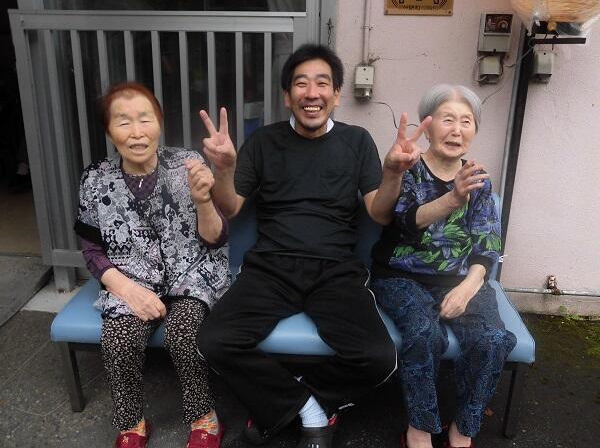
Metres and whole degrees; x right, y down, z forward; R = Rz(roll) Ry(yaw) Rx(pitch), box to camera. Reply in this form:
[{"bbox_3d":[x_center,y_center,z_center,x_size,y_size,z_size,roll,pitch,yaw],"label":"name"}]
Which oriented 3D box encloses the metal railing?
[{"bbox_3d":[-0.593,-0.324,2.449,1.220,1.142,0.069,2,19,3],"label":"metal railing"}]

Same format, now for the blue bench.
[{"bbox_3d":[-0.022,0.288,1.971,1.510,0.733,0.554,2,19,3],"label":"blue bench"}]

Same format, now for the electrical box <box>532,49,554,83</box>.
[{"bbox_3d":[0.994,-0.641,2.265,0.069,0.129,0.061,2,19,3],"label":"electrical box"}]

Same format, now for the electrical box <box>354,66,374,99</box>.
[{"bbox_3d":[0.270,-0.596,2.329,0.074,0.130,0.064,2,19,3],"label":"electrical box"}]

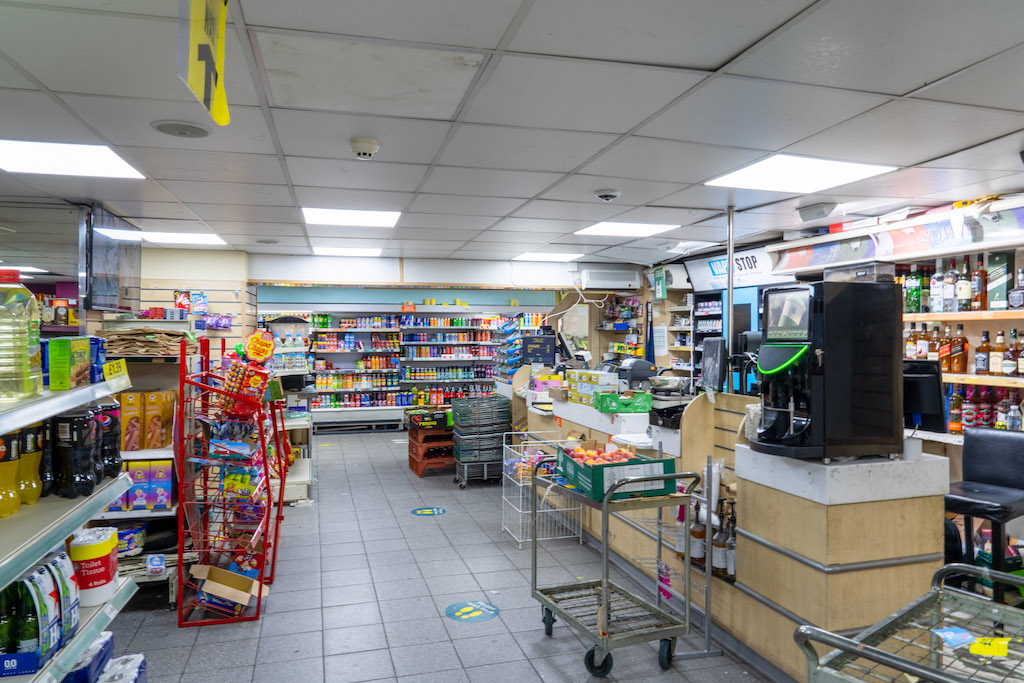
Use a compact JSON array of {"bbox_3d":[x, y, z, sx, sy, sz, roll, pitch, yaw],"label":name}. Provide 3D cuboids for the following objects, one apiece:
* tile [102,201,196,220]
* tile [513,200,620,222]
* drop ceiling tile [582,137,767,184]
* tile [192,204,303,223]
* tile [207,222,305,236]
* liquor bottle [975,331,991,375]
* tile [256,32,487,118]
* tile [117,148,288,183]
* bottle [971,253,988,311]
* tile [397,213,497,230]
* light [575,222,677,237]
[{"bbox_3d":[-2.156,-0.762,3.937,0.600,0.020,0.600,0,0,-14],"label":"tile"},{"bbox_3d":[0.331,-0.747,3.885,0.600,0.020,0.600,0,1,-14],"label":"tile"},{"bbox_3d":[0.627,-0.739,2.785,0.600,0.020,0.600,1,1,-14],"label":"drop ceiling tile"},{"bbox_3d":[-1.575,-0.765,4.084,0.600,0.020,0.600,0,0,-14],"label":"tile"},{"bbox_3d":[-1.725,-0.777,4.658,0.600,0.020,0.600,0,1,-14],"label":"tile"},{"bbox_3d":[2.727,0.066,3.930,0.080,0.247,0.080,0,1,-40],"label":"liquor bottle"},{"bbox_3d":[-0.393,-0.724,1.888,0.600,0.020,0.600,0,1,-14],"label":"tile"},{"bbox_3d":[-1.280,-0.749,2.917,0.600,0.020,0.600,0,1,-14],"label":"tile"},{"bbox_3d":[2.606,-0.331,3.800,0.077,0.312,0.077,0,1,-33],"label":"bottle"},{"bbox_3d":[-0.408,-0.770,4.365,0.600,0.020,0.600,0,1,-14],"label":"tile"},{"bbox_3d":[0.763,-0.770,4.656,0.600,0.030,0.600,0,1,-14],"label":"light"}]

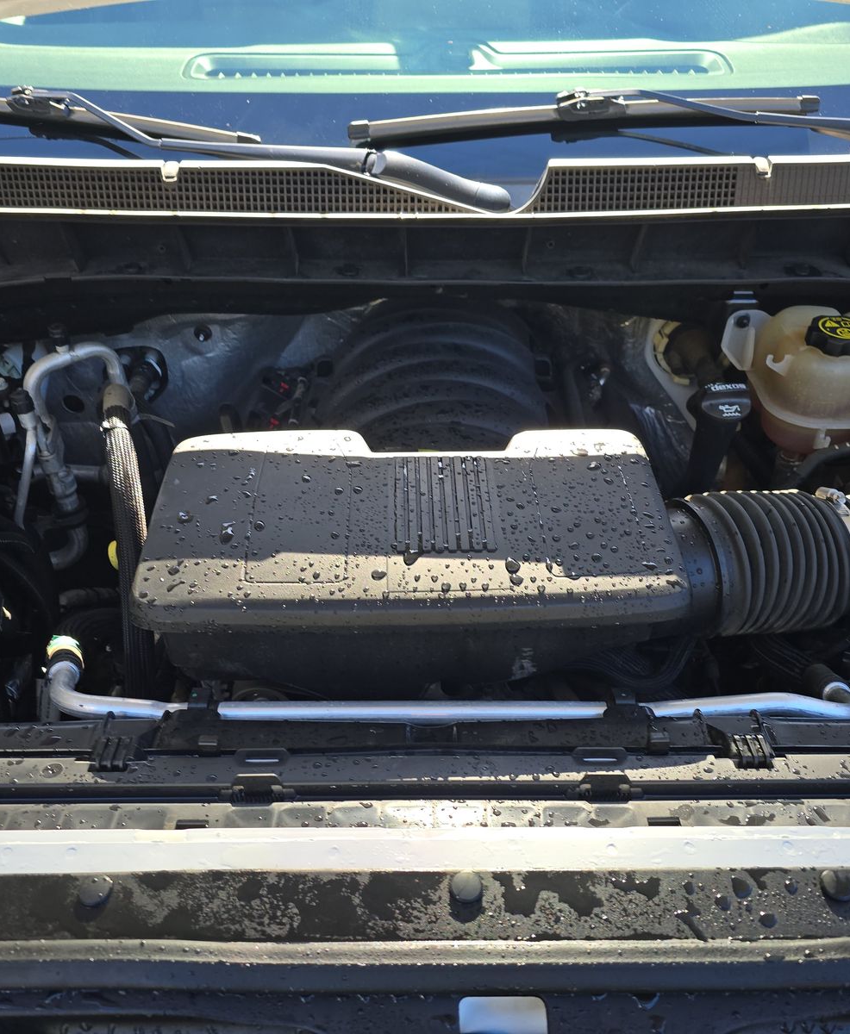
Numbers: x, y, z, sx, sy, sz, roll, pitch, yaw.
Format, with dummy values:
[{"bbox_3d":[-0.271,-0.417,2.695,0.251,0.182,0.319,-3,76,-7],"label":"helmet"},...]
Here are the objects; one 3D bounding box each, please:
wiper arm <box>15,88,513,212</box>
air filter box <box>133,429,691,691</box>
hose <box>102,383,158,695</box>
[{"bbox_3d":[-0.199,-0.439,1.080,0.600,0.055,0.065,14,42,7],"label":"wiper arm"},{"bbox_3d":[-0.011,0.051,0.833,0.440,0.155,0.215,0,46,0],"label":"air filter box"},{"bbox_3d":[-0.283,0.014,0.875,0.045,0.050,0.300,-14,73,12],"label":"hose"}]

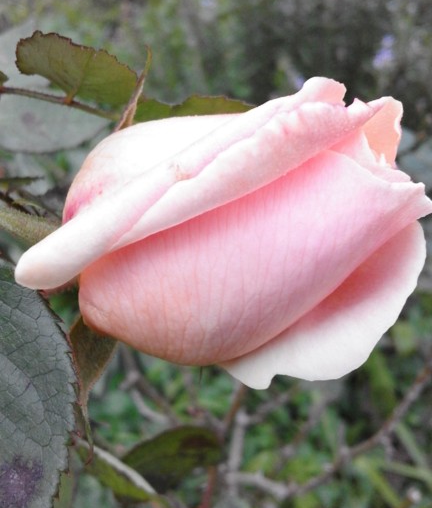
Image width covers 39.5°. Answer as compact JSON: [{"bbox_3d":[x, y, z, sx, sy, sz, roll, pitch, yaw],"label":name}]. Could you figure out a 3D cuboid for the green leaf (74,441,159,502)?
[{"bbox_3d":[-0.041,0.090,0.250,0.035,0.023,0.014,20,18,5],"label":"green leaf"}]

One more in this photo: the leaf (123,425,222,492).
[{"bbox_3d":[-0.020,0.088,0.260,0.044,0.029,0.017,13,14,3],"label":"leaf"}]

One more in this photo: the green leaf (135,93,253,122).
[{"bbox_3d":[-0.006,-0.038,0.165,0.033,0.012,0.015,0,18,0],"label":"green leaf"}]

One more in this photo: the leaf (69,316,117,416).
[{"bbox_3d":[-0.029,0.025,0.140,0.012,0.026,0.010,6,0,-6],"label":"leaf"}]

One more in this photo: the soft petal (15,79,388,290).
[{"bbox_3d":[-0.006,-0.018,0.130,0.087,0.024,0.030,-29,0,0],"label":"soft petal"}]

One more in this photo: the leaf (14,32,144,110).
[{"bbox_3d":[-0.037,-0.051,0.165,0.035,0.020,0.016,6,12,1],"label":"leaf"}]

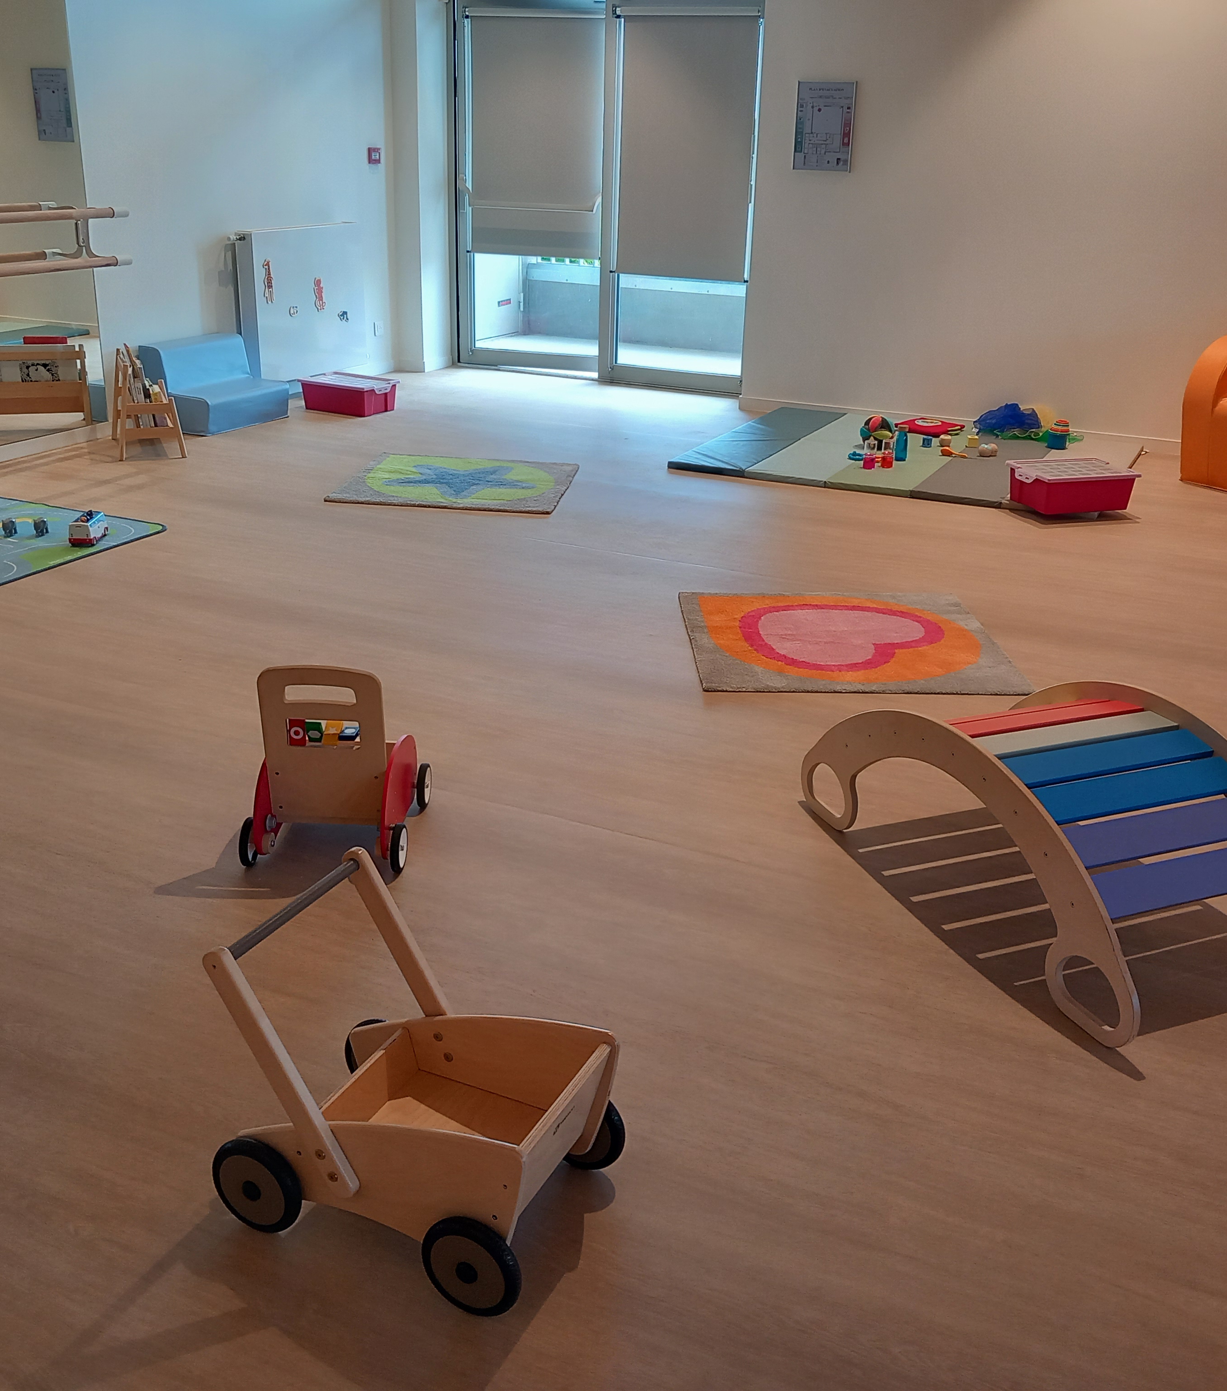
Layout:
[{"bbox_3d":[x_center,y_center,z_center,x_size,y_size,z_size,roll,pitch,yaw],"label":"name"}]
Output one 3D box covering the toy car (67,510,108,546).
[{"bbox_3d":[-1.980,-0.643,5.469,0.090,0.120,0.155,1,21,-2],"label":"toy car"}]

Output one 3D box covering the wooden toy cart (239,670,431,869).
[{"bbox_3d":[-0.618,0.105,3.199,0.346,0.472,0.420,2,21,1],"label":"wooden toy cart"}]

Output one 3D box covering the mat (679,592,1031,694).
[{"bbox_3d":[0.689,-0.182,4.394,0.907,0.014,0.907,1,21,-3],"label":"mat"}]

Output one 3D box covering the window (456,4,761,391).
[{"bbox_3d":[-0.100,-3.062,8.897,2.020,2.220,0.100,12,24,24],"label":"window"}]

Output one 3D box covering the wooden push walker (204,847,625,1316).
[{"bbox_3d":[-0.262,0.513,1.992,0.468,0.423,0.342,11,23,23],"label":"wooden push walker"}]

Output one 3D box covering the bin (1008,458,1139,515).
[{"bbox_3d":[1.872,-0.852,5.917,0.432,0.153,0.315,-5,22,-16],"label":"bin"}]

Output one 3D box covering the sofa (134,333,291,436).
[{"bbox_3d":[-1.978,-1.557,7.199,0.414,0.391,0.582,12,24,25],"label":"sofa"}]

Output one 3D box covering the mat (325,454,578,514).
[{"bbox_3d":[-0.653,-0.924,6.195,0.905,0.014,0.905,4,21,5],"label":"mat"}]

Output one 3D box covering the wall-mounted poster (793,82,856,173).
[{"bbox_3d":[1.065,-2.872,7.307,0.307,0.420,0.015,10,23,21],"label":"wall-mounted poster"}]

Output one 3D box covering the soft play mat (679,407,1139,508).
[{"bbox_3d":[1.507,-1.192,7.241,2.000,0.037,1.630,11,23,23],"label":"soft play mat"}]

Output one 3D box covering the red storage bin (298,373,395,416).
[{"bbox_3d":[-1.470,-1.678,8.096,0.458,0.160,0.313,13,24,26],"label":"red storage bin"}]

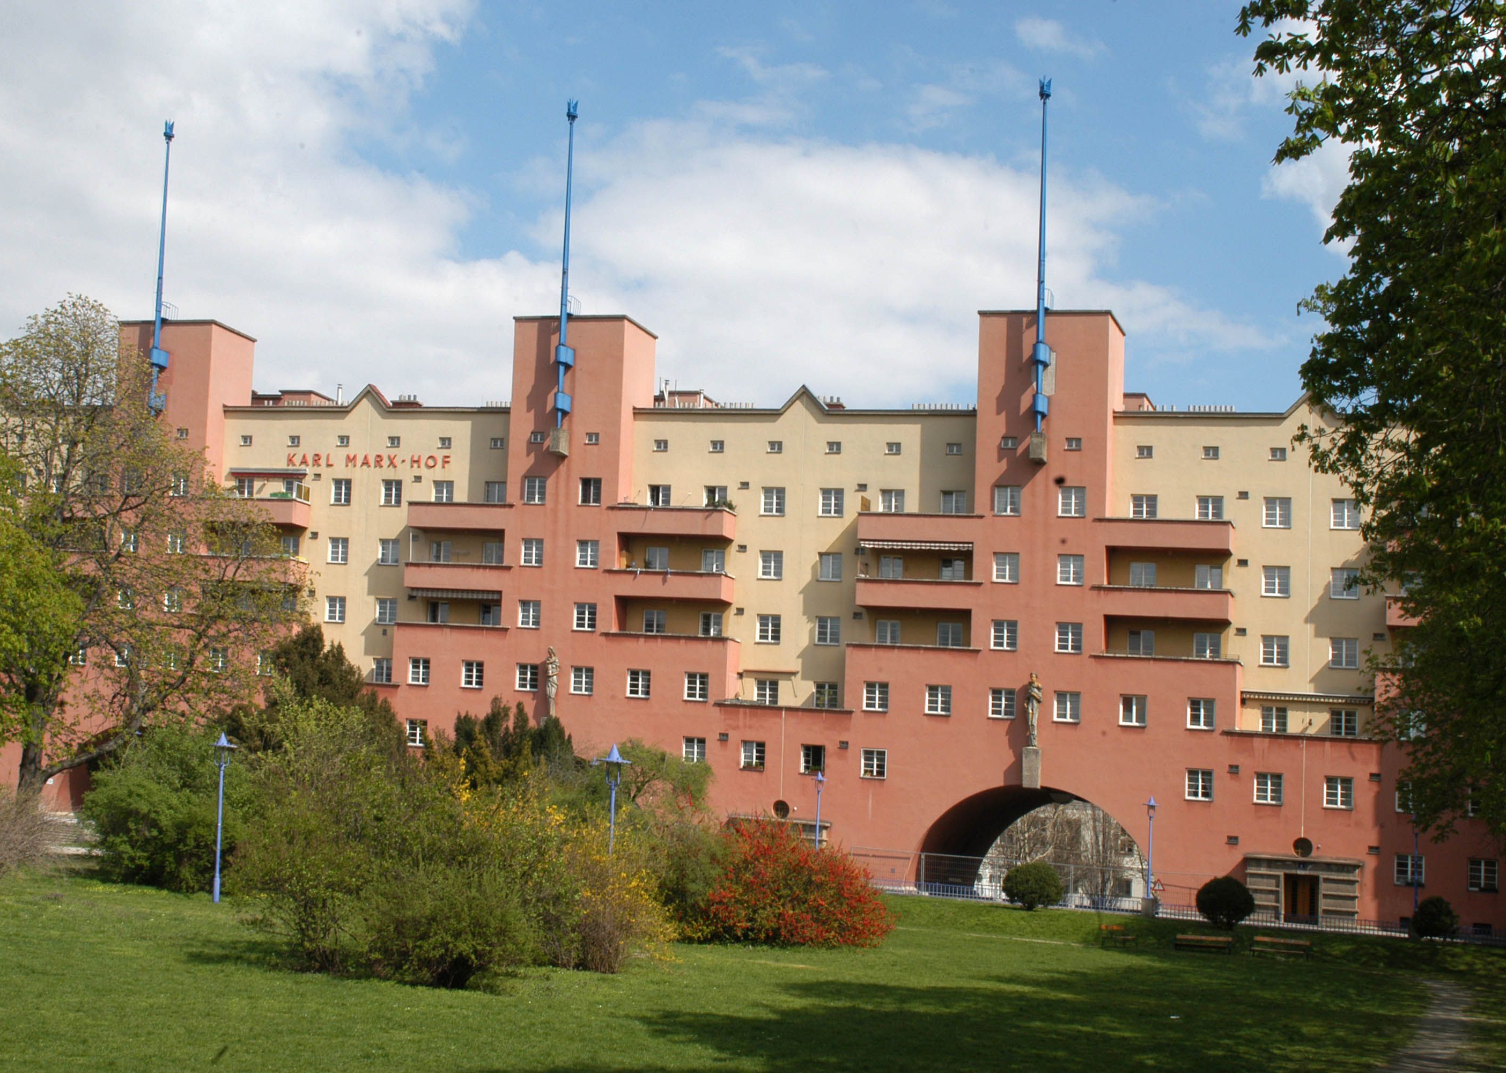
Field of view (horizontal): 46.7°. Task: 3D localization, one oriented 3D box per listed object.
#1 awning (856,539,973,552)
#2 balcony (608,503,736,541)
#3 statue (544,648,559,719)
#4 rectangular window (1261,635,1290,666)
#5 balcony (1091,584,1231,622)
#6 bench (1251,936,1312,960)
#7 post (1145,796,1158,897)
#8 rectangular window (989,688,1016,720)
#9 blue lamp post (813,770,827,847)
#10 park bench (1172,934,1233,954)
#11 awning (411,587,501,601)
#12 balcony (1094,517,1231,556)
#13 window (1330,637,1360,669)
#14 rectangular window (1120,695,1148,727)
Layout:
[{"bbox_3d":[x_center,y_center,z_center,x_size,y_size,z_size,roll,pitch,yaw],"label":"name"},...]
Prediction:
[{"bbox_3d":[7.557,0.469,80.386,5.250,0.420,0.600,1,-3,16],"label":"awning"},{"bbox_3d":[-4.030,-0.644,86.149,5.910,1.400,1.400,1,-5,17],"label":"balcony"},{"bbox_3d":[-9.702,6.998,84.301,0.780,3.350,0.700,1,-3,16],"label":"statue"},{"bbox_3d":[23.520,5.134,78.607,1.200,1.410,0.200,1,-5,17],"label":"rectangular window"},{"bbox_3d":[18.092,2.920,77.488,6.039,1.288,1.350,1,-3,16],"label":"balcony"},{"bbox_3d":[18.450,14.396,61.000,1.950,0.780,0.680,1,-5,20],"label":"bench"},{"bbox_3d":[15.740,12.250,69.000,0.550,4.000,0.550,1,-6,17],"label":"post"},{"bbox_3d":[11.279,7.540,78.735,1.210,1.351,0.220,1,-3,16],"label":"rectangular window"},{"bbox_3d":[2.948,12.800,79.000,0.700,4.300,0.700,1,-5,17],"label":"blue lamp post"},{"bbox_3d":[15.441,14.008,60.000,2.000,0.720,0.600,1,-6,17],"label":"park bench"},{"bbox_3d":[-14.803,2.847,86.708,5.000,0.550,0.800,1,-6,17],"label":"awning"},{"bbox_3d":[18.227,-0.075,77.579,5.937,1.211,1.350,1,-3,16],"label":"balcony"},{"bbox_3d":[26.358,5.220,77.771,1.200,1.410,0.200,1,-5,17],"label":"window"},{"bbox_3d":[16.773,7.678,76.811,1.160,1.370,0.200,1,-6,17],"label":"rectangular window"}]

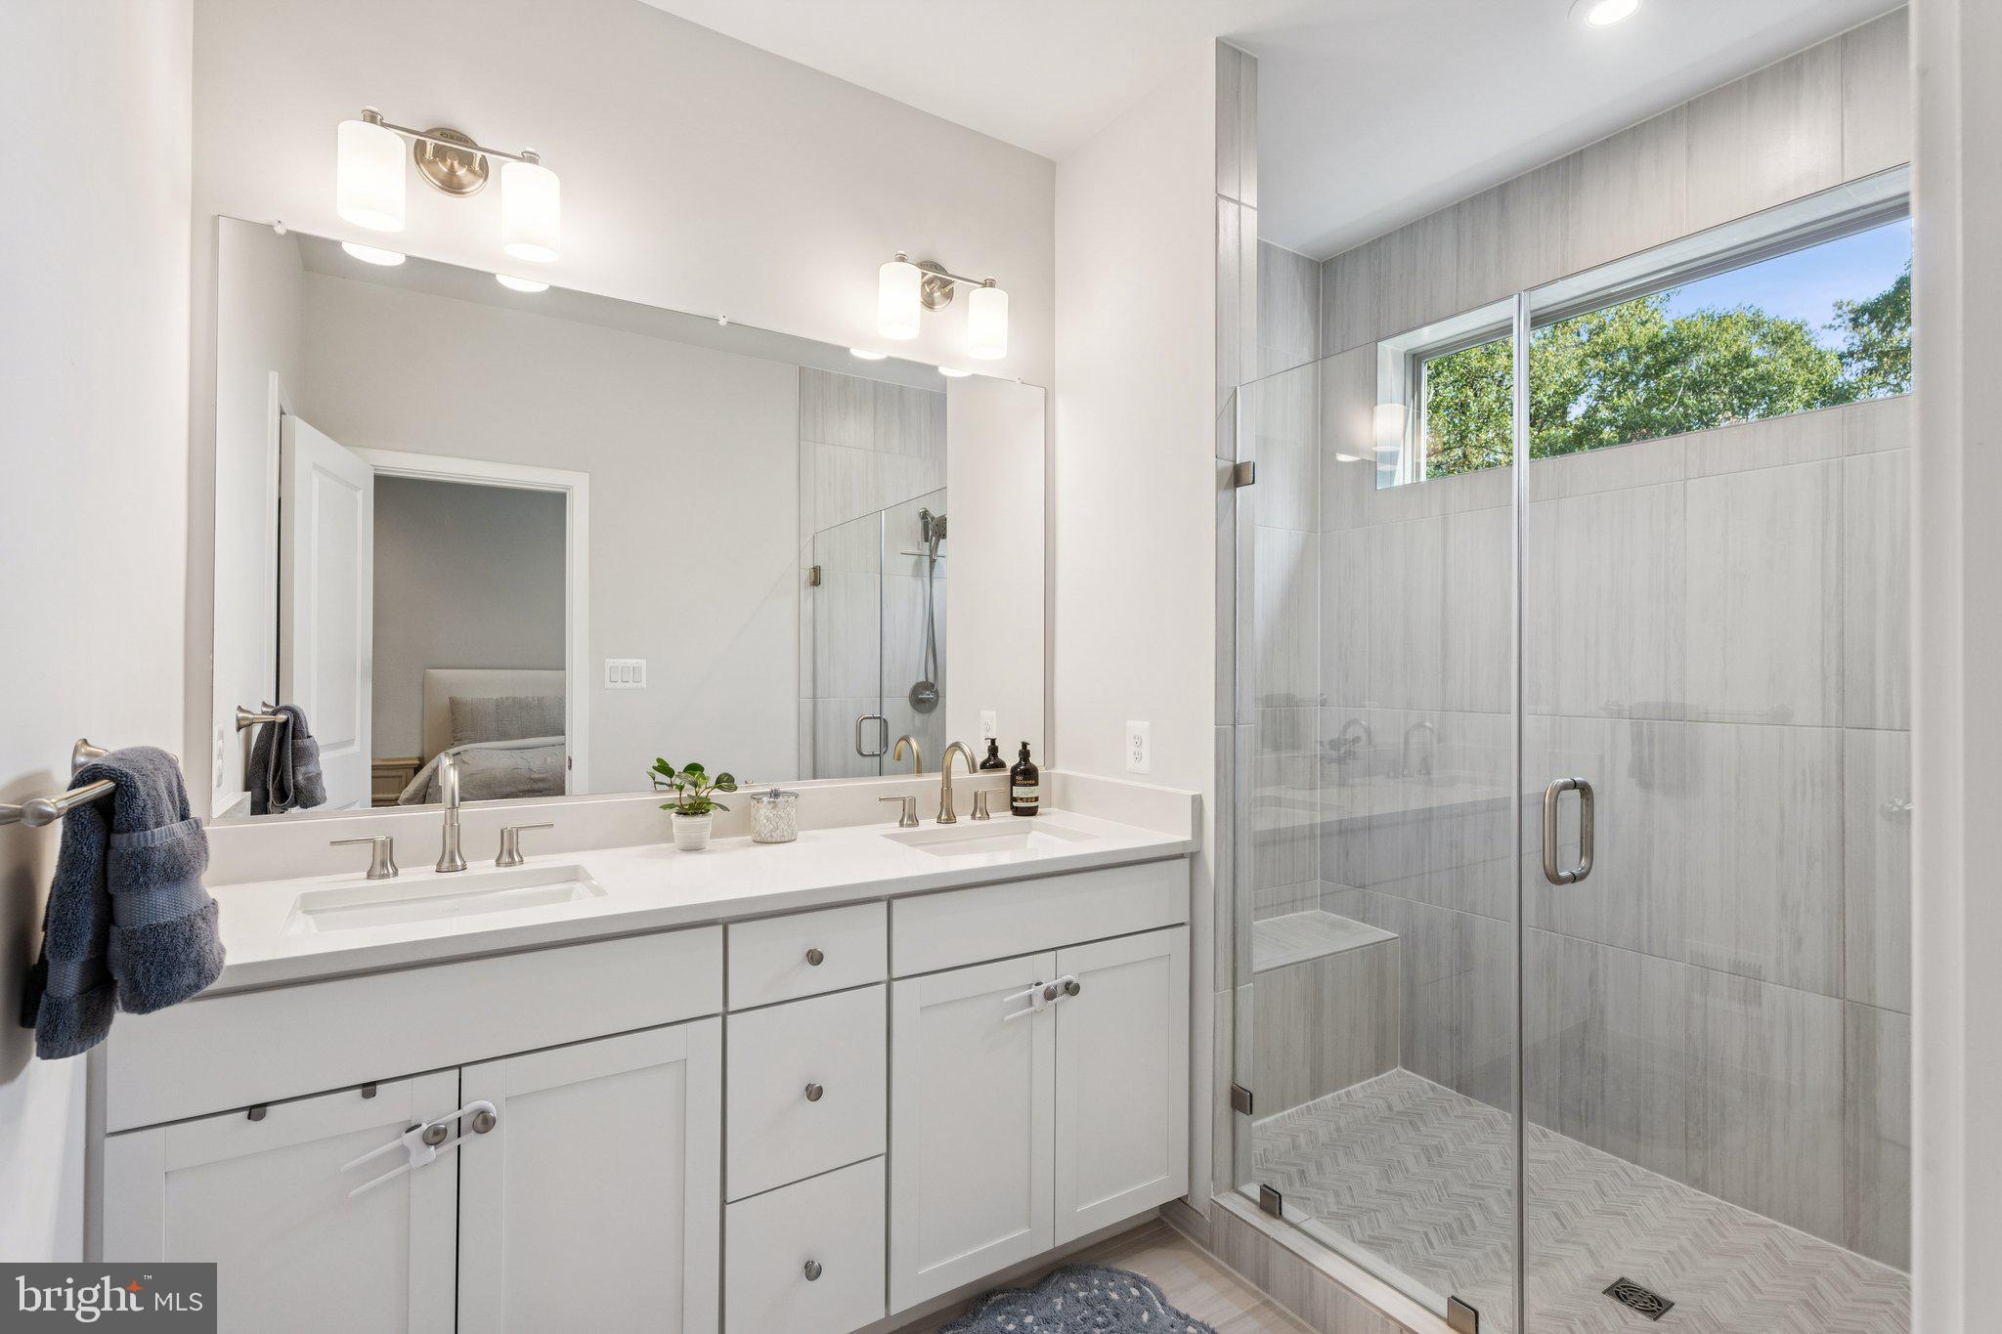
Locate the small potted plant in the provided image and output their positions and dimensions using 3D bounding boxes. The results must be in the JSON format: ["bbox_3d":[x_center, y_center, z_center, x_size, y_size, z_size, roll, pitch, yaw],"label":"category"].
[{"bbox_3d":[-0.653,0.293,1.895,0.180,0.189,0.155,1,0,-32],"label":"small potted plant"}]

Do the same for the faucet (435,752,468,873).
[{"bbox_3d":[-1.011,0.282,1.636,0.050,0.205,0.172,1,0,-32],"label":"faucet"}]

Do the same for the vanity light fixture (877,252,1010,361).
[{"bbox_3d":[-0.147,-0.902,2.236,0.352,0.198,0.137,1,0,-32],"label":"vanity light fixture"}]

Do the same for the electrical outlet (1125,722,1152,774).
[{"bbox_3d":[0.336,0.198,2.195,0.008,0.122,0.080,1,0,-32],"label":"electrical outlet"}]

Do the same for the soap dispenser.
[{"bbox_3d":[0.068,0.298,2.380,0.075,0.194,0.075,0,0,-21],"label":"soap dispenser"}]

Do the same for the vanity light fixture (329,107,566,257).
[{"bbox_3d":[-1.030,-0.910,1.679,0.352,0.198,0.137,1,0,-32],"label":"vanity light fixture"}]

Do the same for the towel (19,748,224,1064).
[{"bbox_3d":[-0.947,0.230,0.960,0.130,0.288,0.255,1,0,-32],"label":"towel"}]

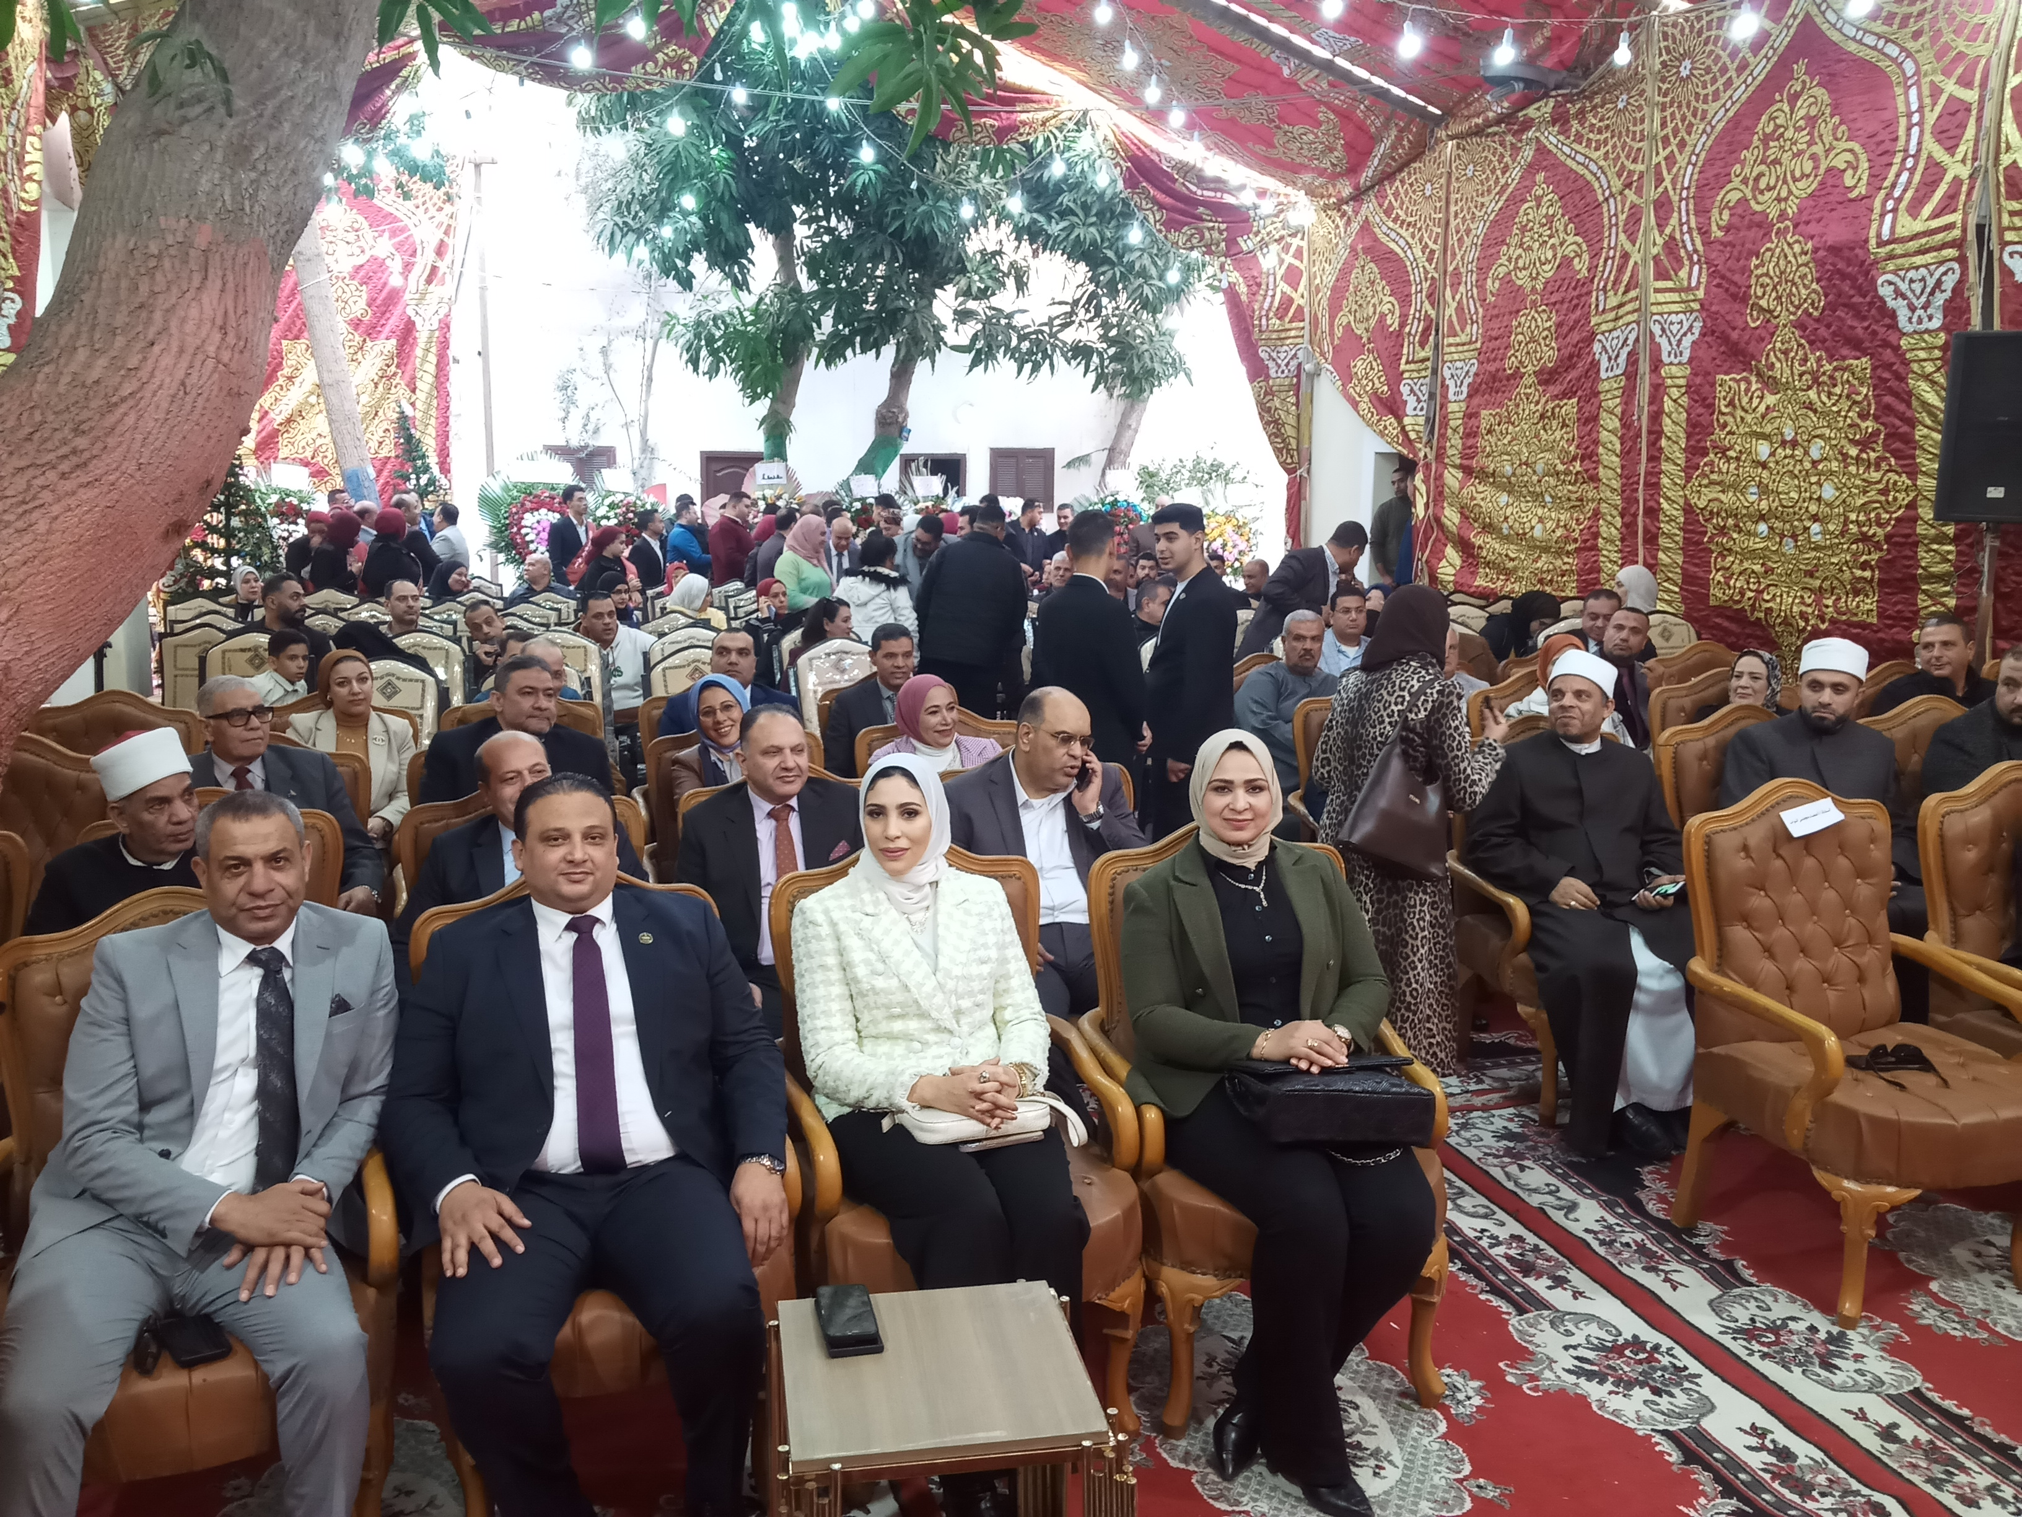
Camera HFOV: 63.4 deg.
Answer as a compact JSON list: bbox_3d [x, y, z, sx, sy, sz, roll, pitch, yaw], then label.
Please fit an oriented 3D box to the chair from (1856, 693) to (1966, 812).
[{"bbox_3d":[3.415,0.358,5.705,0.670,1.090,0.720,-3,10,-17],"label":"chair"}]

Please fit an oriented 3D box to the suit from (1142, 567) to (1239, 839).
[{"bbox_3d":[0.678,0.014,6.186,0.340,1.480,0.500,-3,10,-16],"label":"suit"}]

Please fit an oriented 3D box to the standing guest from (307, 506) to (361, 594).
[{"bbox_3d":[-4.998,-1.023,12.198,0.360,1.650,0.460,-8,13,-41],"label":"standing guest"}]

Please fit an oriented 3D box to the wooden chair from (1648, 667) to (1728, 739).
[{"bbox_3d":[2.881,0.232,6.189,0.640,1.080,0.700,-1,9,-6],"label":"wooden chair"}]

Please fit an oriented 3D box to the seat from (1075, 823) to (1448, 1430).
[{"bbox_3d":[0.514,0.723,3.458,0.660,1.110,0.700,-2,10,-14],"label":"seat"}]

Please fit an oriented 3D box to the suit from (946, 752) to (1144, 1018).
[{"bbox_3d":[0.120,0.525,4.342,0.600,1.020,0.740,-3,10,-17],"label":"suit"}]

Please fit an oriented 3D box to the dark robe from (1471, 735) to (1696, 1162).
[{"bbox_3d":[1.644,0.489,4.730,0.600,1.080,0.710,-2,10,-10],"label":"dark robe"}]

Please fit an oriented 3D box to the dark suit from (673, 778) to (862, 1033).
[{"bbox_3d":[-0.509,0.584,3.866,0.570,1.020,0.750,-4,10,-20],"label":"dark suit"}]

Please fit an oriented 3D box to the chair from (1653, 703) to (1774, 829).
[{"bbox_3d":[2.450,0.436,5.200,0.660,1.110,0.700,-2,10,-14],"label":"chair"}]

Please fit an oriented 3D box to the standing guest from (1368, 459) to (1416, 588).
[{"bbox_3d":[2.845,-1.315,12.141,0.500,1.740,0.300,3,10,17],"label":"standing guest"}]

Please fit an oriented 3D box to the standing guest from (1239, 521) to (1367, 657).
[{"bbox_3d":[1.510,-0.412,8.647,0.740,1.660,0.500,-2,10,-13],"label":"standing guest"}]

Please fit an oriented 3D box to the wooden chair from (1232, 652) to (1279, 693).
[{"bbox_3d":[1.200,0.105,7.249,0.670,1.090,0.720,-2,10,-12],"label":"wooden chair"}]

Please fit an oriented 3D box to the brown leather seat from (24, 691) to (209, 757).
[{"bbox_3d":[-3.034,0.371,5.439,0.670,1.120,0.740,-2,10,-10],"label":"brown leather seat"}]

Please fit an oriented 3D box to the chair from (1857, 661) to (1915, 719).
[{"bbox_3d":[3.955,0.161,6.909,0.670,1.090,0.720,-3,10,-17],"label":"chair"}]

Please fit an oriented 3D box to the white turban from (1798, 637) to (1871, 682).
[{"bbox_3d":[2.498,-0.305,4.967,0.210,0.135,0.225,7,6,35],"label":"white turban"}]

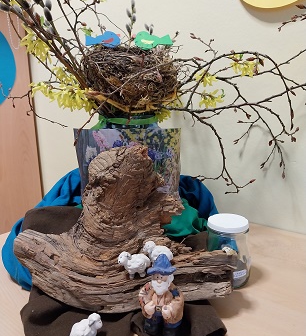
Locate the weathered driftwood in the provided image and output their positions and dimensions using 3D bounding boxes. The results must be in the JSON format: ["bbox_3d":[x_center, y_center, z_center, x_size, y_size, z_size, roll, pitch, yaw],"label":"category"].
[{"bbox_3d":[-0.044,0.082,0.504,0.345,0.236,0.155,0,12,3],"label":"weathered driftwood"}]

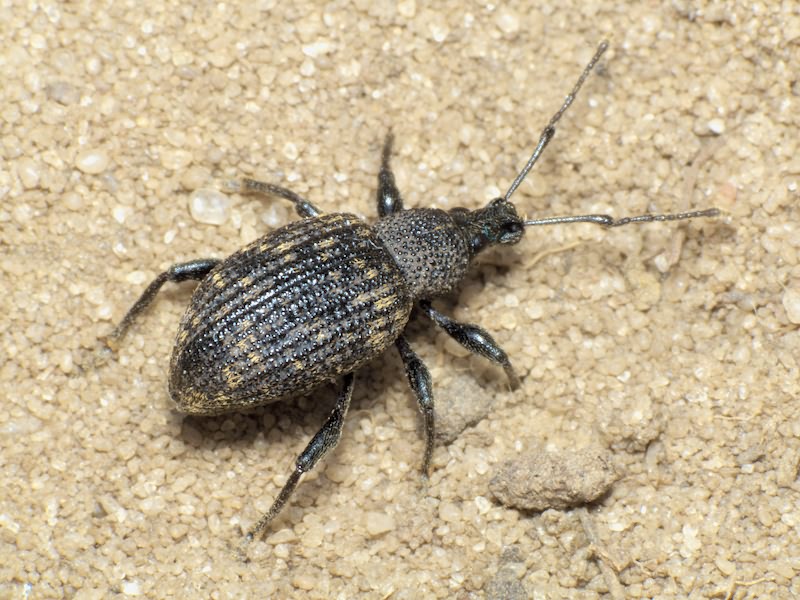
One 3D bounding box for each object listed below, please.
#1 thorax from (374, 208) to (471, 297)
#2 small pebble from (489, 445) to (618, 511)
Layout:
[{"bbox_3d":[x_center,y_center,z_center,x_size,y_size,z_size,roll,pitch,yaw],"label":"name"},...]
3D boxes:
[{"bbox_3d":[0.001,-0.001,0.096,0.002,0.002,0.002,-27,68,-12],"label":"thorax"},{"bbox_3d":[0.004,0.004,0.095,0.003,0.001,0.002,-7,65,-3],"label":"small pebble"}]

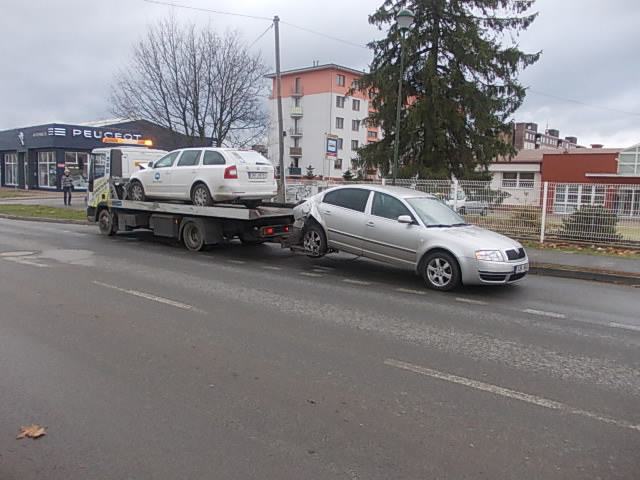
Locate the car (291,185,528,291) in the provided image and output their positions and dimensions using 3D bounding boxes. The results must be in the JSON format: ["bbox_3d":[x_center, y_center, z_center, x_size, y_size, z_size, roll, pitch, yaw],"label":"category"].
[{"bbox_3d":[1.482,-0.264,9.550,4.730,1.470,1.780,16,15,43],"label":"car"}]

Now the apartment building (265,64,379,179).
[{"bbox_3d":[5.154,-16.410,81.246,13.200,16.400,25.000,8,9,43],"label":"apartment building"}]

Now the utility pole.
[{"bbox_3d":[-1.384,-4.118,17.937,0.300,7.007,0.300,-1,7,0],"label":"utility pole"}]

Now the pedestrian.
[{"bbox_3d":[-12.147,-2.526,24.905,0.560,1.740,0.360,-2,8,-26],"label":"pedestrian"}]

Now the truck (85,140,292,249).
[{"bbox_3d":[-3.144,-1.331,13.443,7.170,2.750,2.400,6,9,38],"label":"truck"}]

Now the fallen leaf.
[{"bbox_3d":[-1.919,1.280,3.444,0.185,0.035,0.130,-2,8,-26],"label":"fallen leaf"}]

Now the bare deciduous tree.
[{"bbox_3d":[-7.885,-7.762,31.309,9.669,11.020,8.992,-1,7,-14],"label":"bare deciduous tree"}]

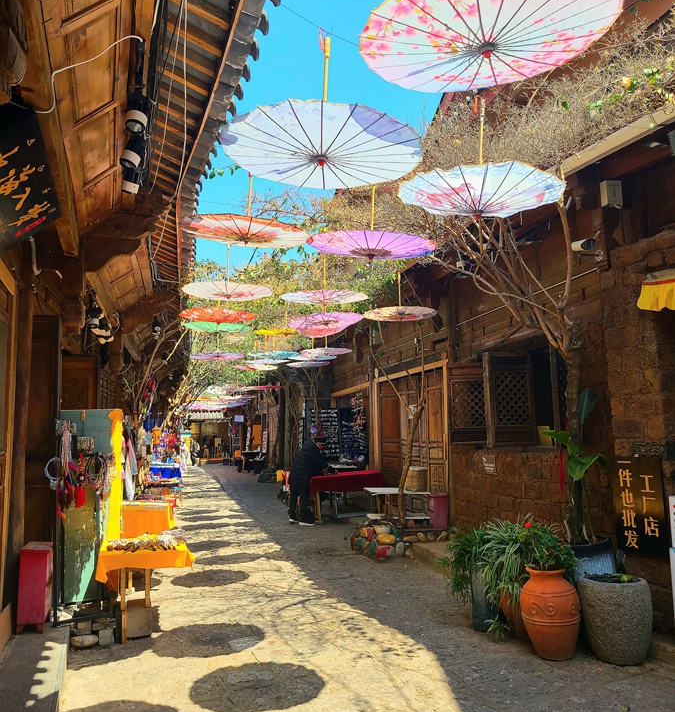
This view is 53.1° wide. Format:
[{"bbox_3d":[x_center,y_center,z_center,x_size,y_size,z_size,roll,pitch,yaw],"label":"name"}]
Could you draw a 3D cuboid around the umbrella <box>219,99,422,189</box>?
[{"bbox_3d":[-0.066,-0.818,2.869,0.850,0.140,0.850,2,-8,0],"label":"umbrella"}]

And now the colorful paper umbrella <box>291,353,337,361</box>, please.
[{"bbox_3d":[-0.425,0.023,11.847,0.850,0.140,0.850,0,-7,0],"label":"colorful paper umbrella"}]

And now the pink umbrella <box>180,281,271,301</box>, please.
[{"bbox_3d":[-1.019,-0.555,6.275,0.825,0.120,0.825,2,-6,0],"label":"pink umbrella"}]

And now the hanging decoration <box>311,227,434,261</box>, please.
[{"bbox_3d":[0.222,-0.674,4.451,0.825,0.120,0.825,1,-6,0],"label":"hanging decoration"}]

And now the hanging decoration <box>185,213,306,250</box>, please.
[{"bbox_3d":[-0.608,-0.758,4.470,0.825,0.120,0.825,4,-6,1],"label":"hanging decoration"}]

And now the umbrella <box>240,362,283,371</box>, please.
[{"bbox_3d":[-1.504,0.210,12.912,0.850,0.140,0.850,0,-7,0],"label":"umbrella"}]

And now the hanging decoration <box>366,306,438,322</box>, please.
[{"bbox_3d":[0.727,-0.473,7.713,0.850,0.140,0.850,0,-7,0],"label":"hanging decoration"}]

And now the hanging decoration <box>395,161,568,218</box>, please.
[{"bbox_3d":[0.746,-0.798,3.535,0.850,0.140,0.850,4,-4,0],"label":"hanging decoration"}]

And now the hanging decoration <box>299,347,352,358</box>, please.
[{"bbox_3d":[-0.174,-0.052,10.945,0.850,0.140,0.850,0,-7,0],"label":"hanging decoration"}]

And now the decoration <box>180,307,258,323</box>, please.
[{"bbox_3d":[-1.310,-0.422,7.454,0.825,0.120,0.825,1,-6,0],"label":"decoration"}]

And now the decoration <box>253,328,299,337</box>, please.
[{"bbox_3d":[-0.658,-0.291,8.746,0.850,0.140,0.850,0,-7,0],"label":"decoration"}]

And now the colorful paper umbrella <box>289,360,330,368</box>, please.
[{"bbox_3d":[-0.547,0.189,13.272,0.825,0.120,0.825,-3,-6,0],"label":"colorful paper umbrella"}]

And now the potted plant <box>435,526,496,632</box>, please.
[{"bbox_3d":[0.981,1.709,5.243,0.500,0.760,0.460,-1,-6,0],"label":"potted plant"}]

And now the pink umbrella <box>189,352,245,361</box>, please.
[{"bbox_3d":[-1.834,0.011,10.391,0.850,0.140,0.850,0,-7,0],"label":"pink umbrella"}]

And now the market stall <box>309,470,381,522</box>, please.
[{"bbox_3d":[0.080,2.346,11.278,1.280,0.750,0.680,1,-6,-19],"label":"market stall"}]

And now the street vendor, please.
[{"bbox_3d":[-0.444,1.985,10.985,0.750,1.430,0.550,1,-6,-17],"label":"street vendor"}]

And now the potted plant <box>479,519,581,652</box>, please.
[{"bbox_3d":[1.275,1.568,4.699,0.660,0.920,0.560,-1,-6,0],"label":"potted plant"}]

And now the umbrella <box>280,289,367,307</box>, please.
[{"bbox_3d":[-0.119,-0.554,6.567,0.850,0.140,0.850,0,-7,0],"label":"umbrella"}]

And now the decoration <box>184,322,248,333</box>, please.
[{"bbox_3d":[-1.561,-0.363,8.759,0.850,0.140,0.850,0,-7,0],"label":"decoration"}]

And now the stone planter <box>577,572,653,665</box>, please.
[{"bbox_3d":[1.922,1.812,4.674,0.480,0.515,0.480,-1,-7,0],"label":"stone planter"}]

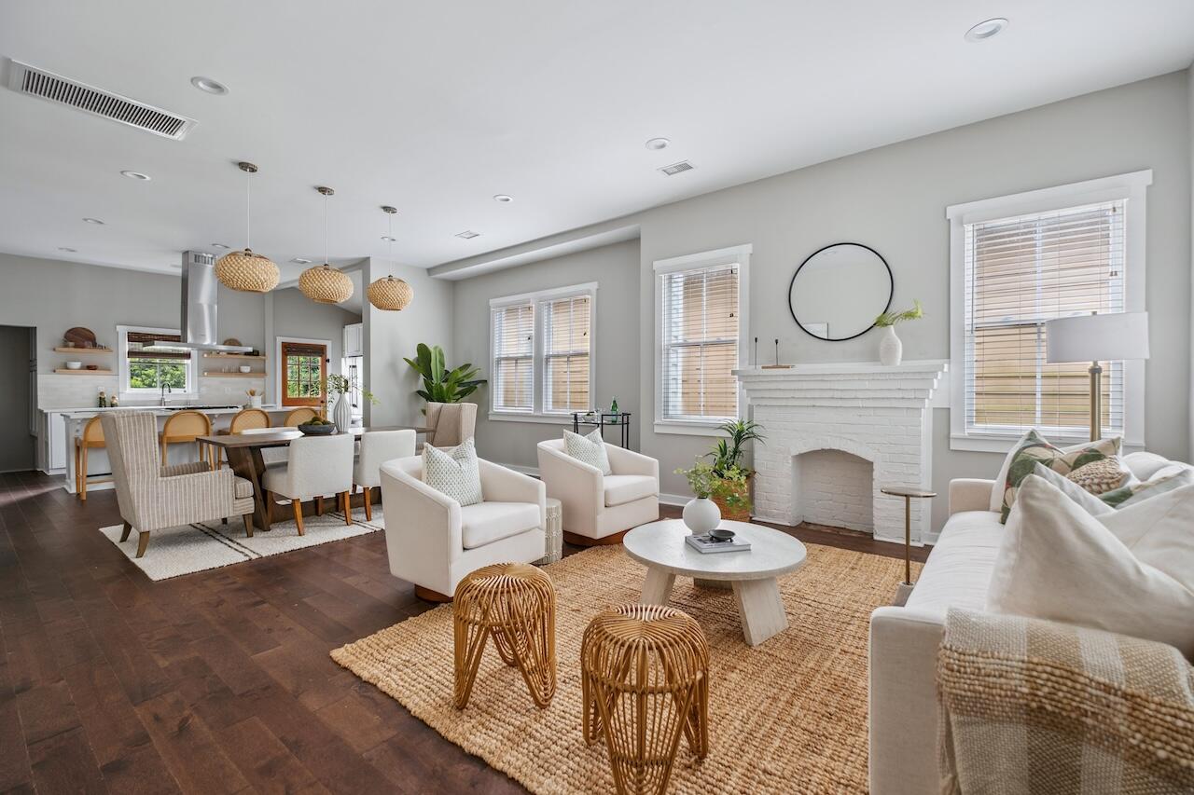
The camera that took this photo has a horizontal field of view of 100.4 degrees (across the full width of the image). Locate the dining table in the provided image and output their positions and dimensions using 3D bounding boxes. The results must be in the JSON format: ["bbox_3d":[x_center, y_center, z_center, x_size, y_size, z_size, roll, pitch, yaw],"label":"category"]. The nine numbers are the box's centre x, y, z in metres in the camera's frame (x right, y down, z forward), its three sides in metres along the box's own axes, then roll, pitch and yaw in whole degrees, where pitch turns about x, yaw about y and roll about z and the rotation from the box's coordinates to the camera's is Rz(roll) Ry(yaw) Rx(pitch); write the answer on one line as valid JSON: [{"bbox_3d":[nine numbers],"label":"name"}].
[{"bbox_3d":[-2.586,0.732,4.772,0.936,0.760,1.823,0,1,38],"label":"dining table"}]

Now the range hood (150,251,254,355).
[{"bbox_3d":[-5.579,-1.328,6.977,0.660,1.344,1.085,0,1,38],"label":"range hood"}]

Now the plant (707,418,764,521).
[{"bbox_3d":[1.212,0.646,4.381,0.500,0.931,0.500,0,1,38],"label":"plant"}]

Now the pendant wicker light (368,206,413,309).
[{"bbox_3d":[-2.182,-1.454,5.251,0.430,1.084,0.430,0,1,38],"label":"pendant wicker light"}]

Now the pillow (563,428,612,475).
[{"bbox_3d":[-0.086,0.473,4.273,0.430,0.420,0.160,-1,-15,-46],"label":"pillow"}]

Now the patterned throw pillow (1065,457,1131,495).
[{"bbox_3d":[2.075,0.387,2.129,0.140,0.310,0.380,25,-5,-11],"label":"patterned throw pillow"}]

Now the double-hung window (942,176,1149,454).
[{"bbox_3d":[3.028,-0.516,3.402,1.036,1.812,0.100,0,1,38],"label":"double-hung window"}]

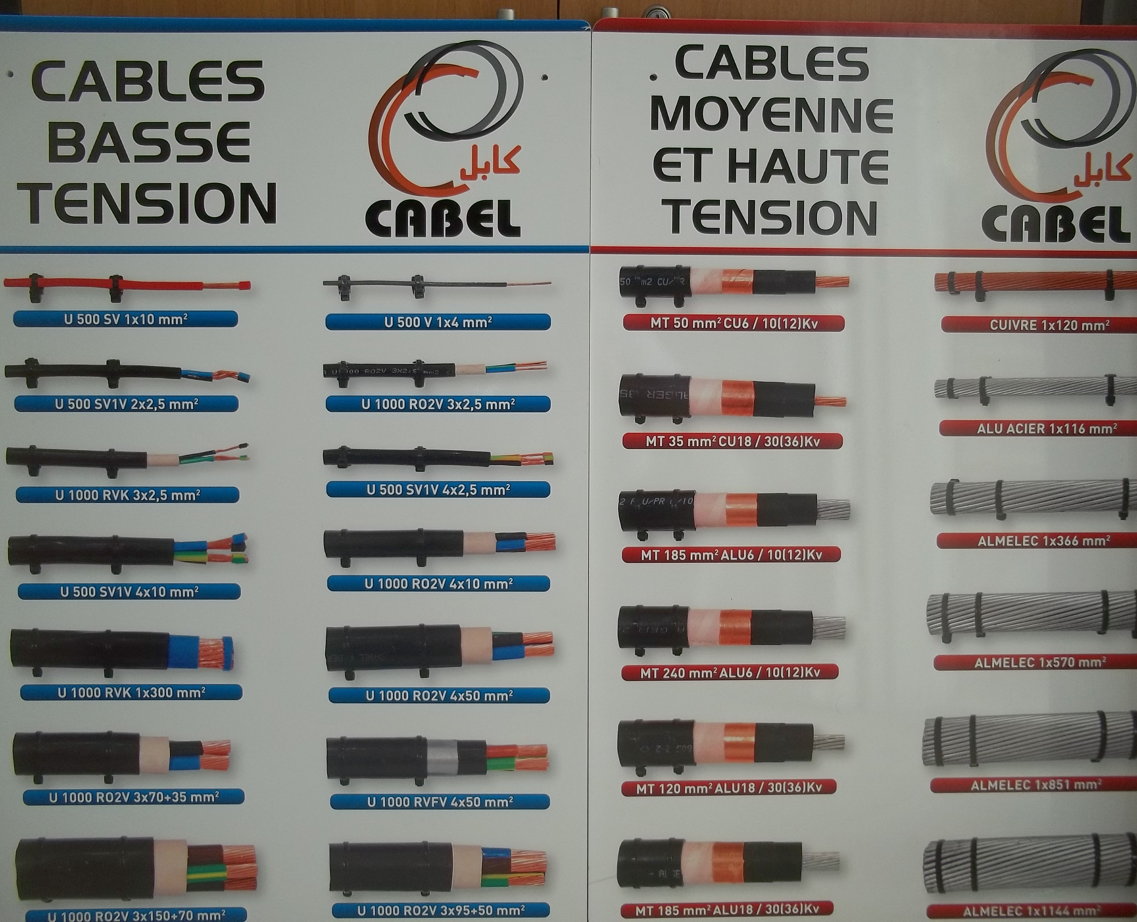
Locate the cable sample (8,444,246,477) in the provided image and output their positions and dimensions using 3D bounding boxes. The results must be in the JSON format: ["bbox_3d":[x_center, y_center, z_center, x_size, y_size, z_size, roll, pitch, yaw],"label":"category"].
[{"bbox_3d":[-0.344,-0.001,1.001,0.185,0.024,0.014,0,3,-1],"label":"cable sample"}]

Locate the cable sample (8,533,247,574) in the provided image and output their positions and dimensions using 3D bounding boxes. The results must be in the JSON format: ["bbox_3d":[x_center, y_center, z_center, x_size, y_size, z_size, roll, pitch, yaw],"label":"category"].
[{"bbox_3d":[-0.348,0.073,1.010,0.186,0.030,0.022,1,3,-1],"label":"cable sample"}]

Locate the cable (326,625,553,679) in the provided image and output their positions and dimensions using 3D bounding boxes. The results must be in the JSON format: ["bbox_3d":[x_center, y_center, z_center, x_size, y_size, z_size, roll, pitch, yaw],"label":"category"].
[{"bbox_3d":[-0.102,0.150,1.011,0.179,0.040,0.034,0,2,-1],"label":"cable"}]

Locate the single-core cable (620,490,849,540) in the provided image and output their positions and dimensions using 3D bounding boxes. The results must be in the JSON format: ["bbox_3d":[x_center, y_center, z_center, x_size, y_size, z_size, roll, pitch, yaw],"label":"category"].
[{"bbox_3d":[0.132,0.042,1.011,0.181,0.037,0.032,0,4,-1],"label":"single-core cable"}]

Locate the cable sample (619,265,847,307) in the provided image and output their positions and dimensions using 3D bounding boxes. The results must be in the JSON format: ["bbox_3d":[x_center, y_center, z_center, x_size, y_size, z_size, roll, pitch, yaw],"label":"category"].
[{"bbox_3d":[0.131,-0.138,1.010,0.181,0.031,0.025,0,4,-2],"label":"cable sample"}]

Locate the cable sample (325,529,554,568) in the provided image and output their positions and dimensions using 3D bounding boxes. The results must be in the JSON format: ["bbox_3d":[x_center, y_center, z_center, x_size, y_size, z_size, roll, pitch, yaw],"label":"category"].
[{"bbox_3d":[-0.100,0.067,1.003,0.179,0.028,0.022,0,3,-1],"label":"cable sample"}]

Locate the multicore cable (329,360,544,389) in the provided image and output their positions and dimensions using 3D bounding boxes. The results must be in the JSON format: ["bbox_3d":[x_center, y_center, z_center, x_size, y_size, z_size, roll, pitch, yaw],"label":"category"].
[{"bbox_3d":[-0.105,-0.069,1.014,0.176,0.021,0.013,-1,3,-1],"label":"multicore cable"}]

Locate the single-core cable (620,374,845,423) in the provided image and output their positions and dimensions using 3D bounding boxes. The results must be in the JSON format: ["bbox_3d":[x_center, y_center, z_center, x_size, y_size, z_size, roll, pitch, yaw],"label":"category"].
[{"bbox_3d":[0.129,-0.050,1.005,0.176,0.036,0.033,0,4,-1],"label":"single-core cable"}]

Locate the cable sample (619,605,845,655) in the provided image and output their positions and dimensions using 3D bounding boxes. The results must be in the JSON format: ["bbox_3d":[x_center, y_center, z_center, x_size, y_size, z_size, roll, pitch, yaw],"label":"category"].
[{"bbox_3d":[0.131,0.135,1.019,0.180,0.039,0.034,0,3,-1],"label":"cable sample"}]

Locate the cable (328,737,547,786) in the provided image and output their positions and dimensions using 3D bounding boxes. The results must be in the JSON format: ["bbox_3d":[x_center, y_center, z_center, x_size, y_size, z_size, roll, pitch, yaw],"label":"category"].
[{"bbox_3d":[-0.102,0.235,1.006,0.169,0.037,0.033,0,3,-1],"label":"cable"}]

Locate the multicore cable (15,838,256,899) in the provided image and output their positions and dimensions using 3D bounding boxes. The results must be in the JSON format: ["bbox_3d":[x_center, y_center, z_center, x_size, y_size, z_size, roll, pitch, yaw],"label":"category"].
[{"bbox_3d":[-0.341,0.322,1.010,0.184,0.049,0.048,0,3,-1],"label":"multicore cable"}]

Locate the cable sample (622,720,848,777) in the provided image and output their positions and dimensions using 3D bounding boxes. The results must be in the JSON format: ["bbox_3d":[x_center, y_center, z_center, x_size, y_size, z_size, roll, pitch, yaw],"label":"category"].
[{"bbox_3d":[0.131,0.230,1.022,0.180,0.044,0.037,0,3,-1],"label":"cable sample"}]

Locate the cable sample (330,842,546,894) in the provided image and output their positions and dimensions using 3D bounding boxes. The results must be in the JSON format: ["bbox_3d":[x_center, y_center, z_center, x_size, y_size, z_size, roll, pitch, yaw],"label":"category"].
[{"bbox_3d":[-0.104,0.325,1.020,0.172,0.042,0.039,0,3,-1],"label":"cable sample"}]

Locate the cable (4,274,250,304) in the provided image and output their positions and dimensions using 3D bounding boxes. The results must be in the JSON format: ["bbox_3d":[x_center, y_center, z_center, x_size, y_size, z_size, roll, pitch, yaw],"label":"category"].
[{"bbox_3d":[-0.343,-0.135,0.997,0.189,0.021,0.008,0,3,-1],"label":"cable"}]

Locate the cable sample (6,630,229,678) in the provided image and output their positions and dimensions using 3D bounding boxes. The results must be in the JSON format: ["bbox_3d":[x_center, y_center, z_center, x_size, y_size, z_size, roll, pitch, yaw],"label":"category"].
[{"bbox_3d":[-0.348,0.149,1.000,0.163,0.036,0.030,0,3,-1],"label":"cable sample"}]

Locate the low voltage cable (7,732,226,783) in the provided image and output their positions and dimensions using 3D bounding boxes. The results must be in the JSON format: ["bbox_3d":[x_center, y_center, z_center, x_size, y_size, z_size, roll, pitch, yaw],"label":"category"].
[{"bbox_3d":[-0.353,0.234,1.012,0.171,0.039,0.033,0,2,-1],"label":"low voltage cable"}]

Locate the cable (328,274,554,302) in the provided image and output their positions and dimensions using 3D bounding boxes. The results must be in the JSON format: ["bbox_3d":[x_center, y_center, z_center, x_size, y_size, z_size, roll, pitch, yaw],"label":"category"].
[{"bbox_3d":[-0.104,-0.137,1.011,0.179,0.019,0.011,0,3,-1],"label":"cable"}]

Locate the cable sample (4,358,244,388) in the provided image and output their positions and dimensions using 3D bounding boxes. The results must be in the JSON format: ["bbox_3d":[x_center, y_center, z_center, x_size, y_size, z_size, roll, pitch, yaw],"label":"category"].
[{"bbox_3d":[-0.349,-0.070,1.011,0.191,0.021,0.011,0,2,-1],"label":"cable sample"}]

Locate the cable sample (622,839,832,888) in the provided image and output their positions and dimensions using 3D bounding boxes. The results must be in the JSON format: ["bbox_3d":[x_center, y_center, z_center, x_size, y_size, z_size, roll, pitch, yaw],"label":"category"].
[{"bbox_3d":[0.129,0.326,1.037,0.180,0.039,0.039,0,4,-2],"label":"cable sample"}]

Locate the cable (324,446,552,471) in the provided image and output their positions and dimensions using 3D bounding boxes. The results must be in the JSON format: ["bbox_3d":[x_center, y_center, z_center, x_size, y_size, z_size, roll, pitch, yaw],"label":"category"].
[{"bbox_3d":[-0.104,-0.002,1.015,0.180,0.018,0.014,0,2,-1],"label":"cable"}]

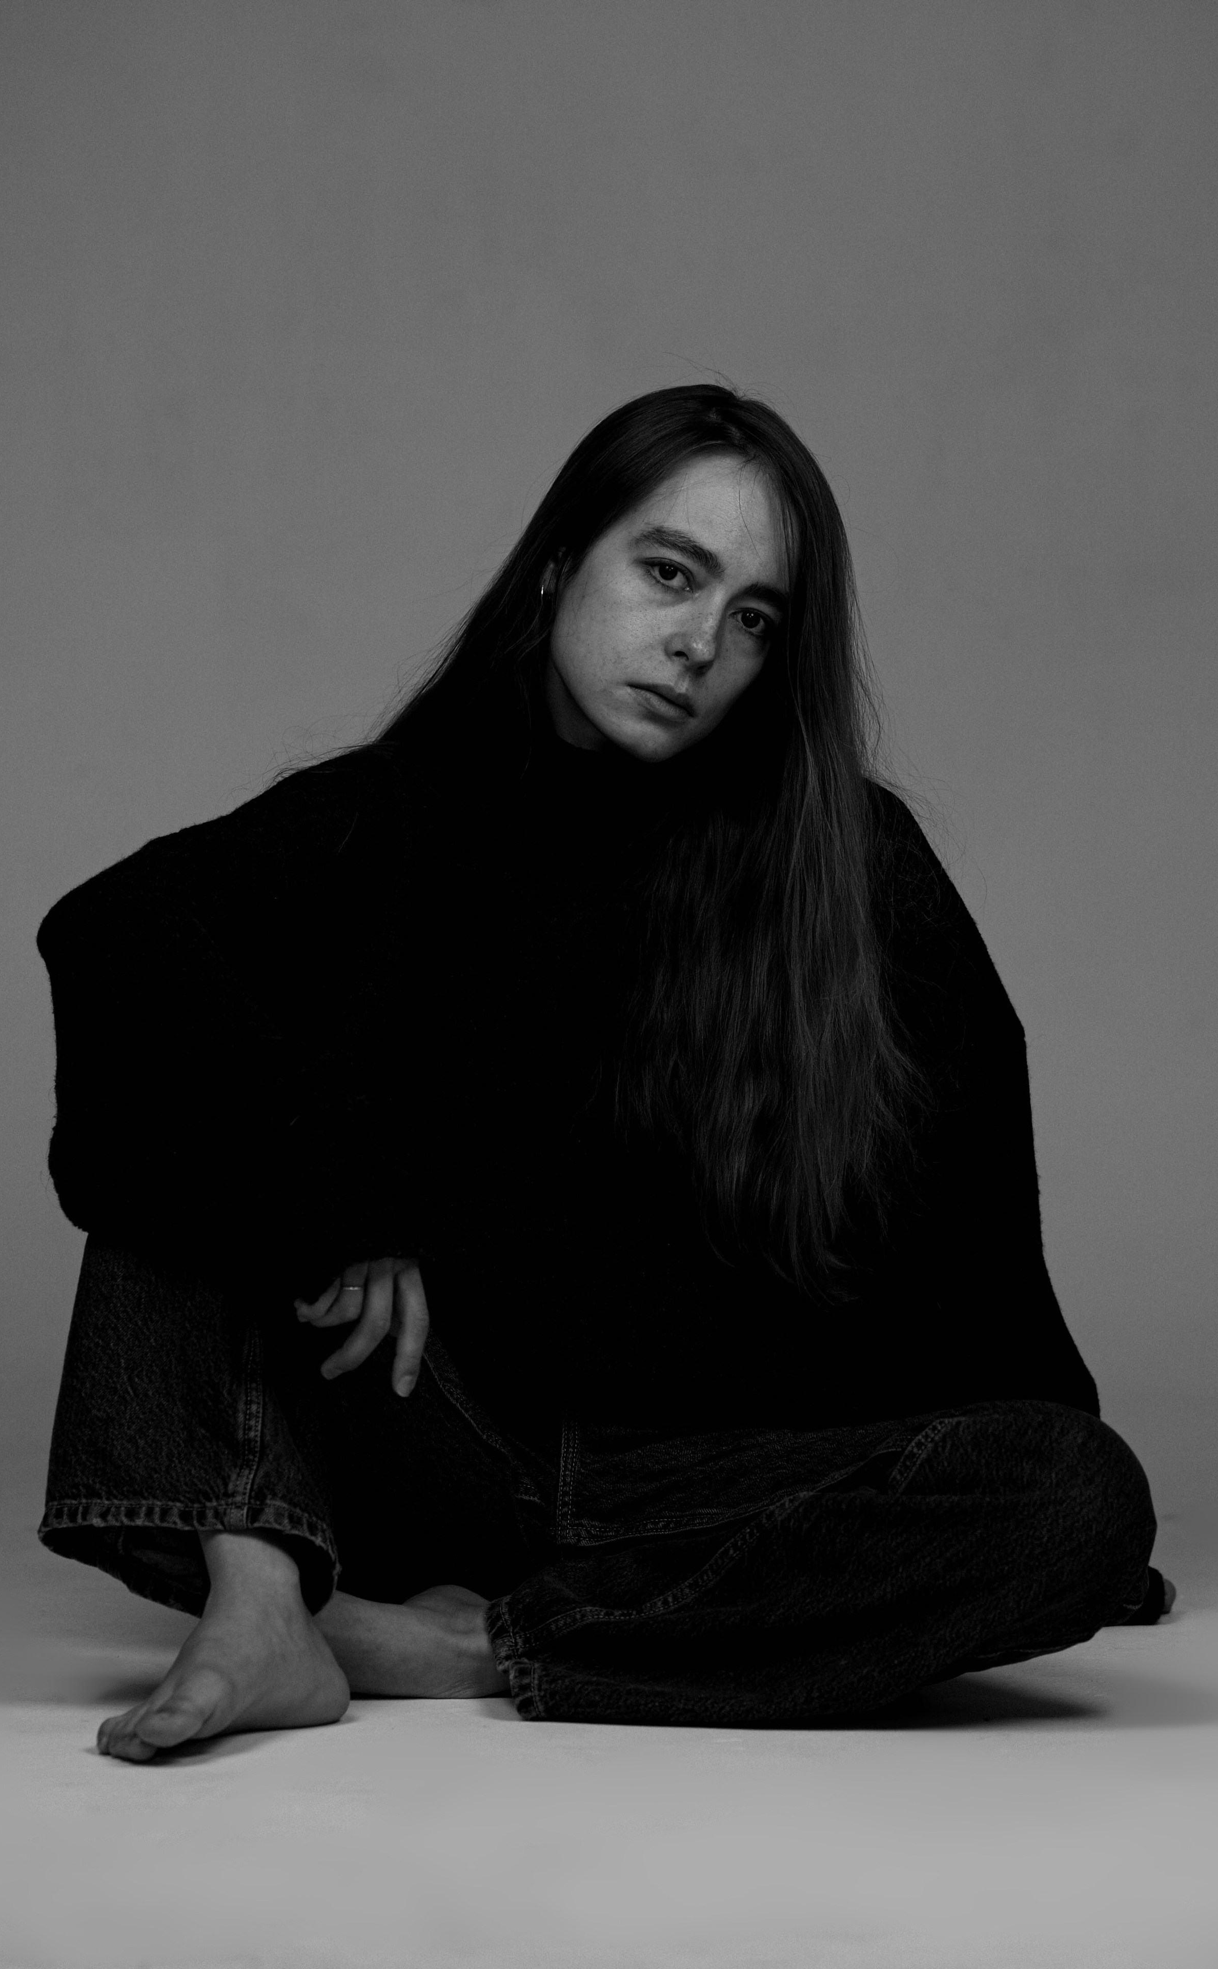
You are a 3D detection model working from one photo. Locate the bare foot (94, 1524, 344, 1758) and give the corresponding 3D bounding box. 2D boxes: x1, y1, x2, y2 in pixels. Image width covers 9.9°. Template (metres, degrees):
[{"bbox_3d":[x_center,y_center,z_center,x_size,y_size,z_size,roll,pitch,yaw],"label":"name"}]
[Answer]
[{"bbox_3d":[-0.221,0.381,4.060,0.088,0.120,0.230,1,1,32],"label":"bare foot"}]

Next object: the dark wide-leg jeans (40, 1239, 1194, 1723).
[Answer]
[{"bbox_3d":[-0.012,0.250,4.270,0.670,0.350,0.540,0,1,-4],"label":"dark wide-leg jeans"}]

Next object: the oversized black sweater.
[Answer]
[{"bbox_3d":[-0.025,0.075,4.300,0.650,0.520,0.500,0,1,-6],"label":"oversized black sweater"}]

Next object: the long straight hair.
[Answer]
[{"bbox_3d":[0.022,-0.087,4.270,0.300,0.550,0.270,0,1,-14],"label":"long straight hair"}]

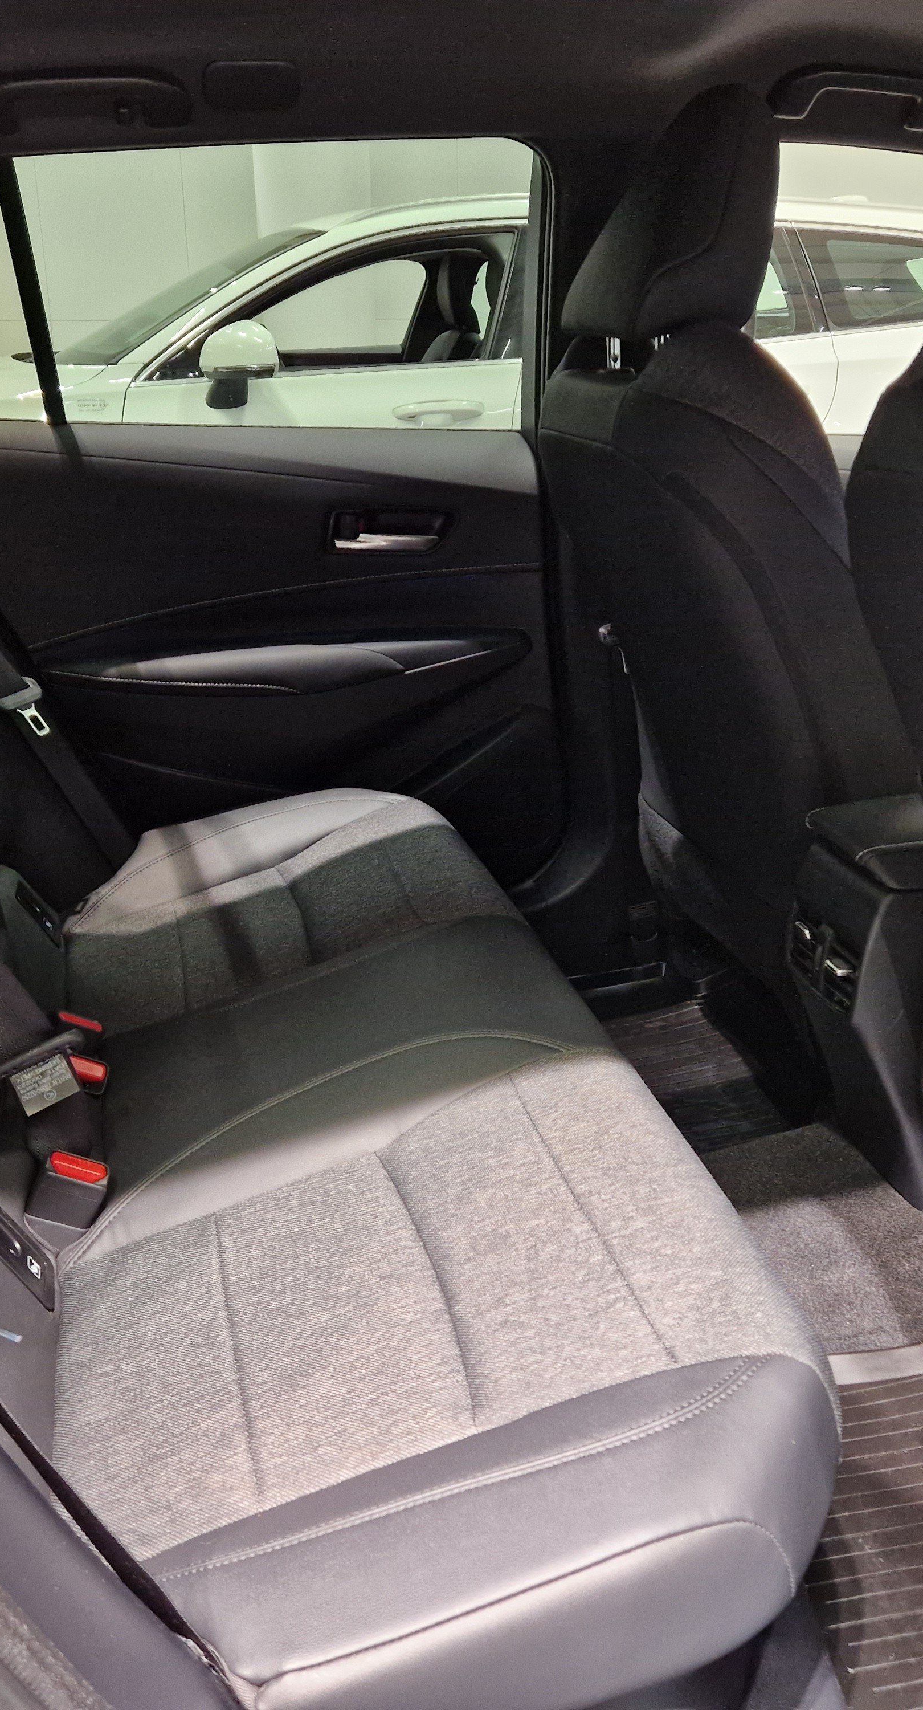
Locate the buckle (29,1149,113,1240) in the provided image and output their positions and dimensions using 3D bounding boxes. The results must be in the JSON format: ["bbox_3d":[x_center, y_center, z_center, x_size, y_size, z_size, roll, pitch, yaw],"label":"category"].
[{"bbox_3d":[-0.306,0.263,1.180,0.047,0.062,0.030,18,15,-19],"label":"buckle"}]

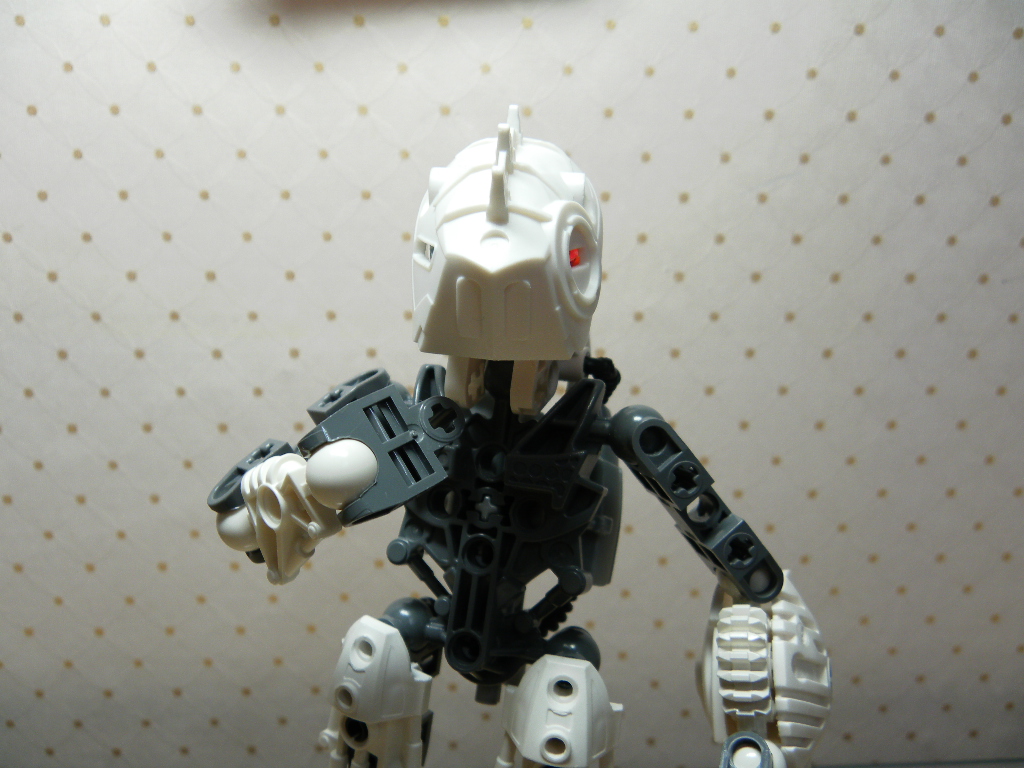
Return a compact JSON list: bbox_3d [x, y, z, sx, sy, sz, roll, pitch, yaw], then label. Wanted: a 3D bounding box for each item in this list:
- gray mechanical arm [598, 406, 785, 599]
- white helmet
[{"bbox_3d":[0.033,0.021,0.141,0.011,0.042,0.015,-39,5,-3],"label":"gray mechanical arm"},{"bbox_3d":[-0.001,-0.025,0.127,0.032,0.039,0.031,6,17,7],"label":"white helmet"}]

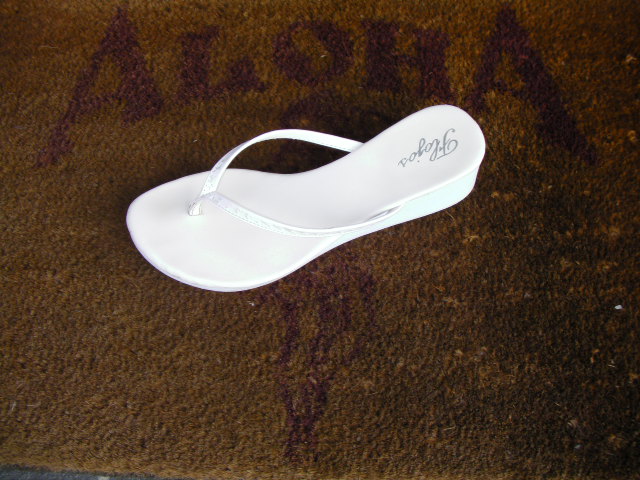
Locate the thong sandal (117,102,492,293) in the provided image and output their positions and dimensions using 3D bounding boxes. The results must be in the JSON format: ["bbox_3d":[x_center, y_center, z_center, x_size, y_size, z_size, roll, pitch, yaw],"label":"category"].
[{"bbox_3d":[-0.007,-0.028,0.476,0.250,0.060,0.094,-11,65,-5],"label":"thong sandal"}]

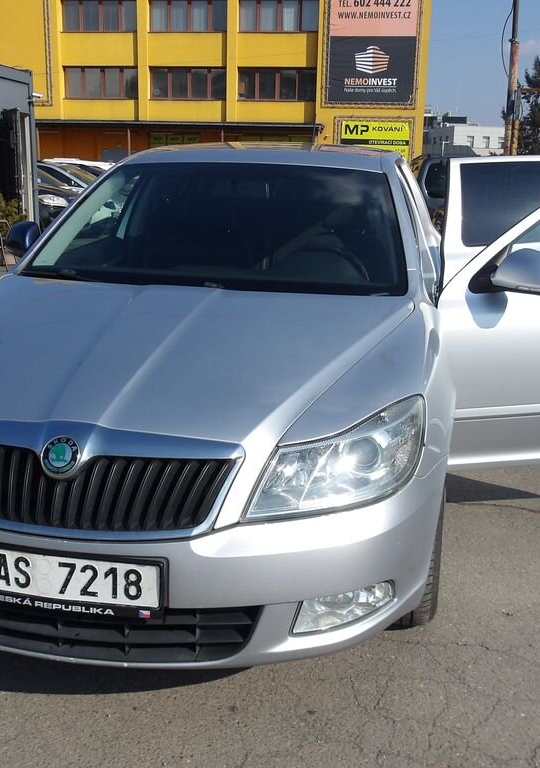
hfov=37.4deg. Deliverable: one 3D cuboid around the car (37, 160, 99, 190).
[{"bbox_3d":[-4.311,-4.152,17.820,4.350,1.480,1.780,9,17,27],"label":"car"}]

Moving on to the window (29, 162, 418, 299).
[{"bbox_3d":[-0.163,-0.648,3.089,1.430,0.130,0.850,4,44,11],"label":"window"}]

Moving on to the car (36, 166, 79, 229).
[{"bbox_3d":[-5.260,-3.640,15.739,4.400,1.500,1.800,9,17,27],"label":"car"}]

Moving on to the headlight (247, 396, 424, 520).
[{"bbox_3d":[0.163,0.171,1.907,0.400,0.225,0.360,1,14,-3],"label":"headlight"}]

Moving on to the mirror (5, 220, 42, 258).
[{"bbox_3d":[-1.018,-0.629,3.448,0.220,0.165,0.140,4,17,11],"label":"mirror"}]

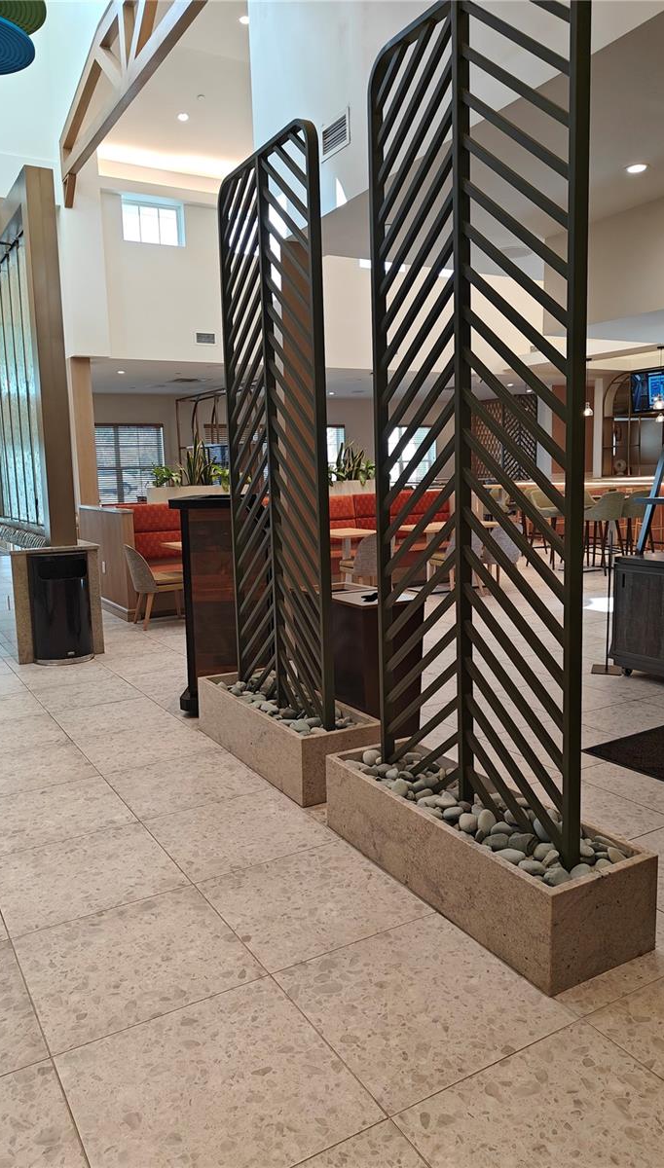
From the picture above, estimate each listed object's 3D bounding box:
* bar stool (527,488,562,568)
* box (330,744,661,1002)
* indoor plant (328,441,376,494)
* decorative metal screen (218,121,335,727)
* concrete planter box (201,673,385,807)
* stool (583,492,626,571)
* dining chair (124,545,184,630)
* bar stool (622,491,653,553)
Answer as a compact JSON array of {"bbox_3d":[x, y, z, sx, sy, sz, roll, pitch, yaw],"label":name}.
[{"bbox_3d":[3.006,-0.752,11.023,0.515,1.040,0.535,-6,10,-30],"label":"bar stool"},{"bbox_3d":[0.467,0.884,2.809,0.414,0.291,1.244,-6,9,-28],"label":"box"},{"bbox_3d":[0.238,-1.410,9.839,0.545,0.614,0.356,-6,10,-30],"label":"indoor plant"},{"bbox_3d":[-0.286,-0.674,3.880,0.054,2.614,0.956,-6,9,-29],"label":"decorative metal screen"},{"bbox_3d":[-0.262,0.718,4.070,0.408,0.293,1.242,-6,9,-29],"label":"concrete planter box"},{"bbox_3d":[3.468,-0.662,10.312,0.515,1.040,0.535,-6,10,-30],"label":"stool"},{"bbox_3d":[-1.654,-0.007,7.631,0.574,0.792,0.495,-6,10,-30],"label":"dining chair"},{"bbox_3d":[3.962,-0.727,10.667,0.515,1.040,0.535,-6,10,-30],"label":"bar stool"}]

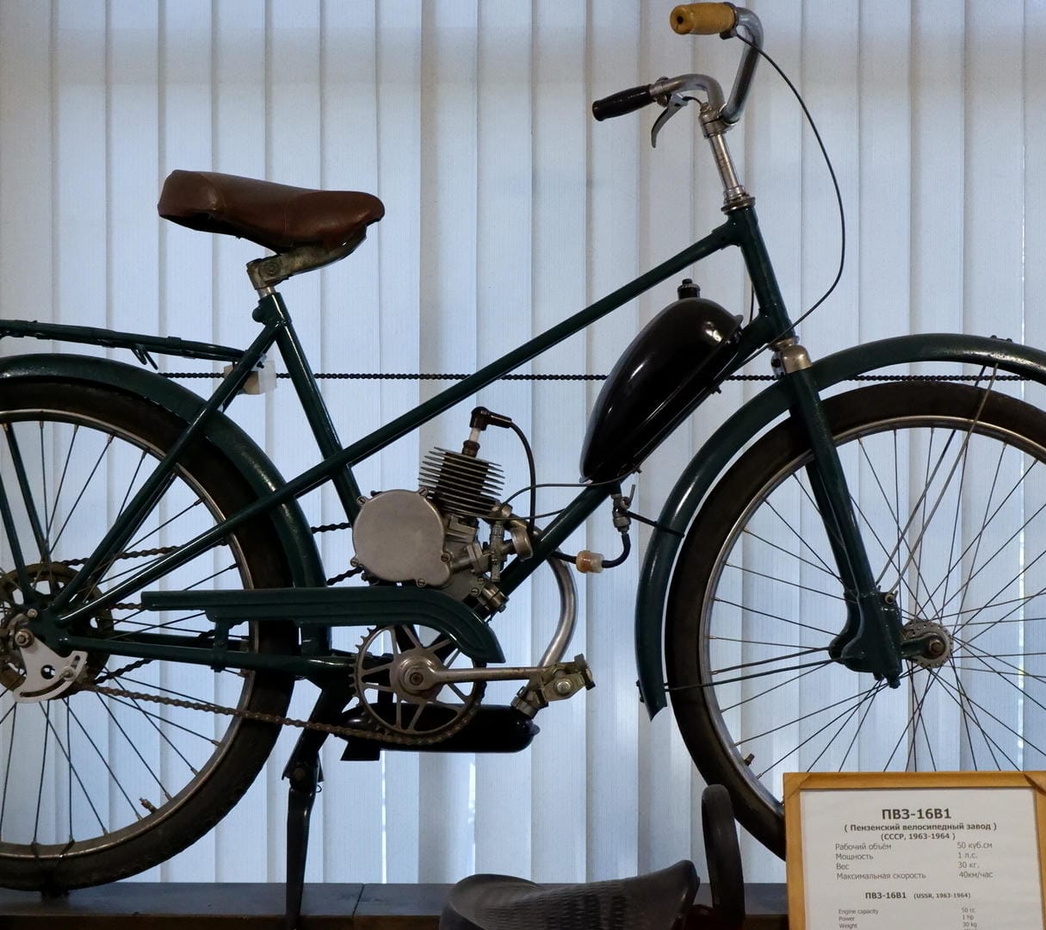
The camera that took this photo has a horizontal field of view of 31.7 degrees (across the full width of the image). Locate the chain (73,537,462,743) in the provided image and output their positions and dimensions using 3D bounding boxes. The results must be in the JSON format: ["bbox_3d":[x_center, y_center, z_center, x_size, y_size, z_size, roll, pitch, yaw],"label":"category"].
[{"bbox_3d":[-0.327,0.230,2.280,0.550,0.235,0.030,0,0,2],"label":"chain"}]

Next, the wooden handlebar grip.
[{"bbox_3d":[0.201,-0.496,2.050,0.035,0.035,0.085,0,10,45],"label":"wooden handlebar grip"}]

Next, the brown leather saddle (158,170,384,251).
[{"bbox_3d":[-0.312,-0.316,2.312,0.270,0.095,0.205,5,1,2],"label":"brown leather saddle"}]

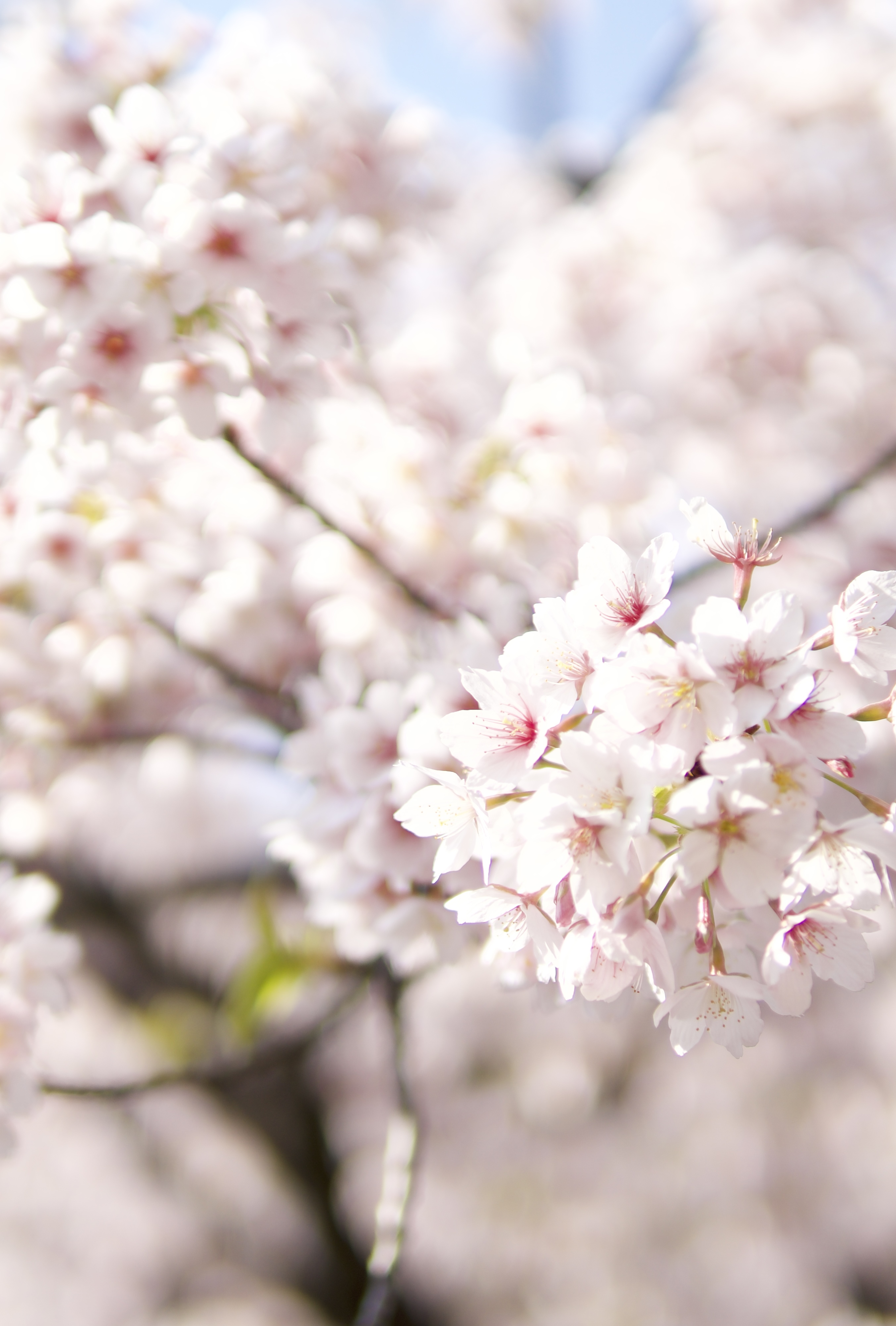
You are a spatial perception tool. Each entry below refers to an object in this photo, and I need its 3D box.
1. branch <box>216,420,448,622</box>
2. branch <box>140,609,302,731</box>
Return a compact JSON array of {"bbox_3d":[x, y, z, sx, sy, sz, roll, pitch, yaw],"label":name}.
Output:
[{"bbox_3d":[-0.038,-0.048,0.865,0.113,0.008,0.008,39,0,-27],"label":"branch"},{"bbox_3d":[-0.092,0.003,1.010,0.085,0.010,0.010,37,0,-30],"label":"branch"}]

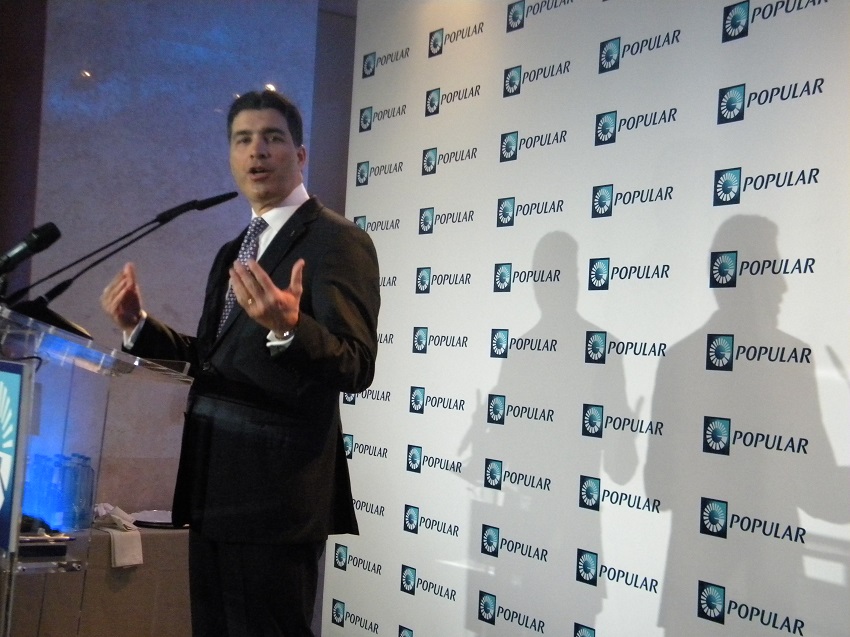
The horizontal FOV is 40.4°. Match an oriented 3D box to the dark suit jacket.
[{"bbox_3d":[-0.379,0.102,2.500,0.360,0.760,0.540,4,-2,-42],"label":"dark suit jacket"}]

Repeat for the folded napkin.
[{"bbox_3d":[-1.099,0.768,4.120,0.140,0.200,0.190,4,-2,-33],"label":"folded napkin"}]

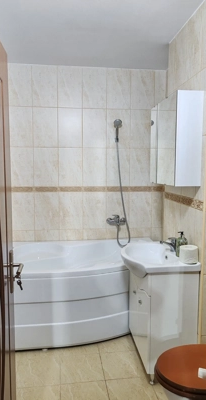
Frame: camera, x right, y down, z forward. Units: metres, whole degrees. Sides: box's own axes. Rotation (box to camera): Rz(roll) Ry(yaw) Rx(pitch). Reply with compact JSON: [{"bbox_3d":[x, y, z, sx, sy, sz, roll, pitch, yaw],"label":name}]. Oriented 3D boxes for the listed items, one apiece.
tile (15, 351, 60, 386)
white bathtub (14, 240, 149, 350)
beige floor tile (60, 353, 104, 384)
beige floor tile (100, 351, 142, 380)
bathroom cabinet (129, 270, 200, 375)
[{"bbox_3d":[-0.442,1.183,2.152,0.297,0.010,0.303,-1,6,-8],"label":"tile"},{"bbox_3d":[-0.195,0.790,2.858,1.550,0.625,1.000,-1,6,-8],"label":"white bathtub"},{"bbox_3d":[-0.150,1.180,2.191,0.297,0.010,0.303,-1,6,-8],"label":"beige floor tile"},{"bbox_3d":[0.141,1.176,2.230,0.297,0.010,0.303,-1,6,-8],"label":"beige floor tile"},{"bbox_3d":[0.409,0.752,2.259,0.310,0.660,0.585,-1,6,-8],"label":"bathroom cabinet"}]

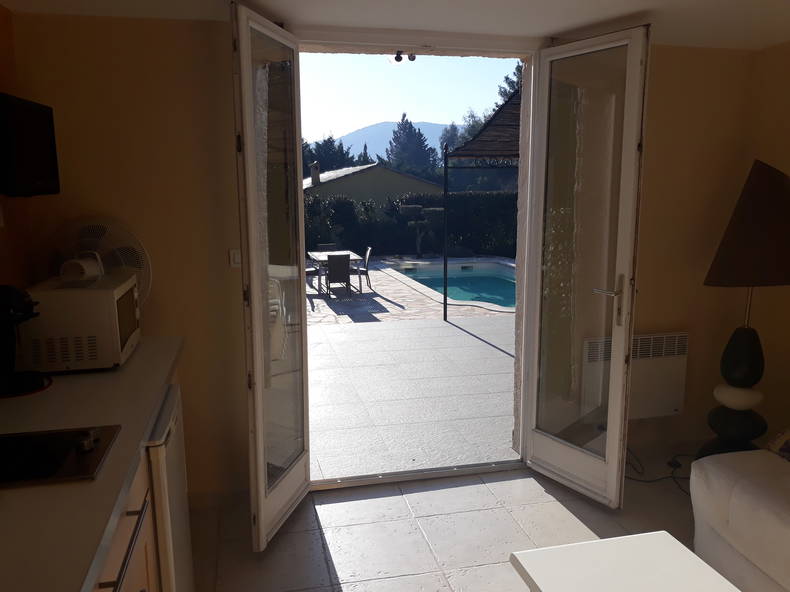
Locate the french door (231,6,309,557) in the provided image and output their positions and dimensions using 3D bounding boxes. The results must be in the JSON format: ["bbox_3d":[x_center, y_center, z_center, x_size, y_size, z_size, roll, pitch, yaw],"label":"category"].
[{"bbox_3d":[-0.498,-0.044,2.615,0.050,2.107,0.549,2,8,12],"label":"french door"}]

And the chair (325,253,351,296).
[{"bbox_3d":[-1.101,-0.404,12.062,0.451,0.850,0.560,-2,8,-13],"label":"chair"}]

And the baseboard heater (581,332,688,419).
[{"bbox_3d":[1.355,0.458,3.502,0.645,0.477,0.085,-2,8,-15],"label":"baseboard heater"}]

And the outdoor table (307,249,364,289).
[{"bbox_3d":[-1.311,-0.515,13.406,0.969,0.697,2.125,-2,8,-13],"label":"outdoor table"}]

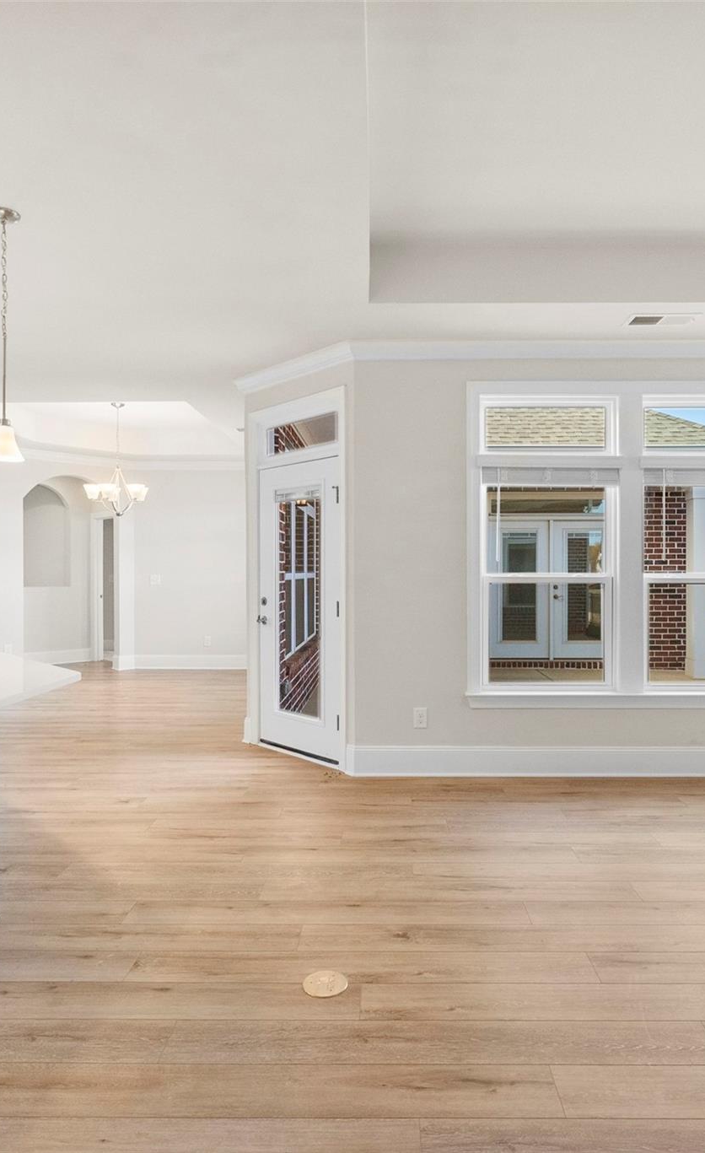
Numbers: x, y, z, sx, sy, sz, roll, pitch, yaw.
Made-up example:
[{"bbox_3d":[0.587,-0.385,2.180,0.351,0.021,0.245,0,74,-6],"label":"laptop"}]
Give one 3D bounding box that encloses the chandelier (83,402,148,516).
[{"bbox_3d":[-2.447,-1.217,6.970,0.660,1.190,0.660,0,0,0],"label":"chandelier"}]

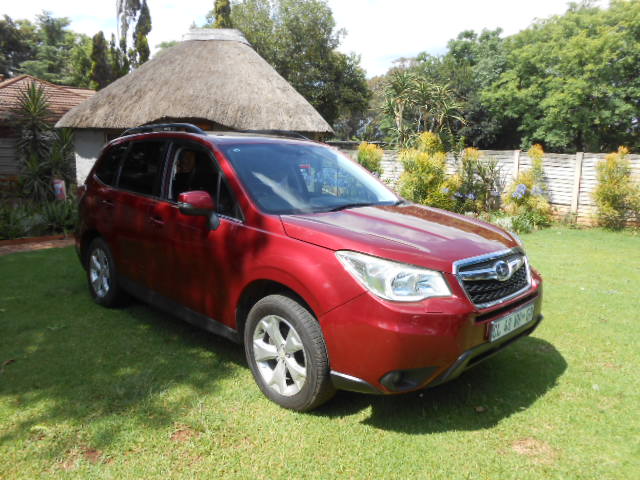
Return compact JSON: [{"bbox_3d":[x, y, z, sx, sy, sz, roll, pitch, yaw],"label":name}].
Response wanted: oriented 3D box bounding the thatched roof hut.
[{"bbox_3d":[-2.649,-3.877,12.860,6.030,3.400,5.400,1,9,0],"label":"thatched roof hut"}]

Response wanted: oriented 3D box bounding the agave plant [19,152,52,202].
[{"bbox_3d":[-6.002,-1.314,10.140,0.750,1.048,0.750,1,9,0],"label":"agave plant"}]

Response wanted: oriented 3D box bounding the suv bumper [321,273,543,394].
[{"bbox_3d":[0.842,0.457,2.865,1.770,0.510,0.620,-7,12,-44],"label":"suv bumper"}]

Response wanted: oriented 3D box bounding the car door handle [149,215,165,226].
[{"bbox_3d":[-1.230,-0.143,3.604,0.055,0.045,0.205,-7,12,-44],"label":"car door handle"}]

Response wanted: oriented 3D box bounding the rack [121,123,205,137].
[{"bbox_3d":[-1.410,-0.961,4.201,1.500,0.100,0.060,10,13,44],"label":"rack"}]

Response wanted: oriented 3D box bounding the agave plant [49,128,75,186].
[{"bbox_3d":[-5.630,-1.791,10.468,0.660,1.247,0.660,1,9,0],"label":"agave plant"}]

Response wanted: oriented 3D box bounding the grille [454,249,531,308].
[{"bbox_3d":[1.023,0.193,2.715,0.140,0.250,0.770,10,13,44],"label":"grille"}]

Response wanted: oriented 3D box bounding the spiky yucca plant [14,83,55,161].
[{"bbox_3d":[-5.916,-2.445,9.960,0.880,1.578,0.880,1,9,0],"label":"spiky yucca plant"}]

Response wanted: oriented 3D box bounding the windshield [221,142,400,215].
[{"bbox_3d":[-0.080,-0.529,3.684,1.440,0.200,0.880,-7,44,-44],"label":"windshield"}]

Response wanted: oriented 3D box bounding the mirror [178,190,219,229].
[{"bbox_3d":[-0.801,-0.198,3.121,0.180,0.220,0.250,10,13,44],"label":"mirror"}]

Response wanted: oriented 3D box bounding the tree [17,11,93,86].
[{"bbox_3d":[-15.058,-8.098,27.728,4.800,9.700,4.800,2,9,0],"label":"tree"}]

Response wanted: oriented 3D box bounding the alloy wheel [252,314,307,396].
[{"bbox_3d":[-0.176,0.650,2.792,0.180,0.470,0.470,-7,12,-44],"label":"alloy wheel"}]

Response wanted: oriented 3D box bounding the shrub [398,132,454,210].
[{"bbox_3d":[2.823,-1.724,13.076,1.500,2.350,1.400,2,9,0],"label":"shrub"}]

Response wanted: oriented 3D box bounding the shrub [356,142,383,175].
[{"bbox_3d":[1.405,-1.811,13.950,0.800,2.000,0.800,2,9,0],"label":"shrub"}]

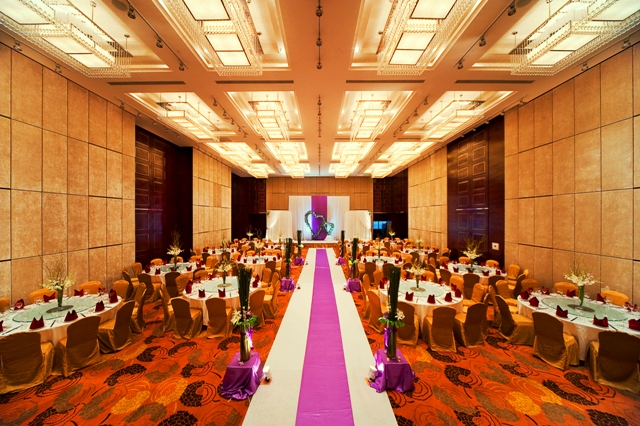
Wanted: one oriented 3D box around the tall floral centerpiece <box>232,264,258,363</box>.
[{"bbox_3d":[-1.210,1.642,3.454,0.420,1.510,0.400,0,-1,0],"label":"tall floral centerpiece"}]

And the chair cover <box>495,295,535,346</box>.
[{"bbox_3d":[4.500,2.455,4.986,0.570,0.930,0.460,0,-1,1],"label":"chair cover"}]

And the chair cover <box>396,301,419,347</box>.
[{"bbox_3d":[2.000,2.455,4.926,0.460,0.930,0.570,0,-1,23],"label":"chair cover"}]

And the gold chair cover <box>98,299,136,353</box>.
[{"bbox_3d":[-4.530,2.452,4.726,0.570,0.930,0.460,0,-1,8],"label":"gold chair cover"}]

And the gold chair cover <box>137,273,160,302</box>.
[{"bbox_3d":[-5.680,2.486,7.166,0.460,0.930,0.570,0,-1,-6],"label":"gold chair cover"}]

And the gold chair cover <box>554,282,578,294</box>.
[{"bbox_3d":[6.860,2.468,5.896,0.460,0.930,0.570,-1,-1,41],"label":"gold chair cover"}]

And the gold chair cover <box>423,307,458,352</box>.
[{"bbox_3d":[2.562,2.388,4.599,0.470,0.915,0.580,0,-1,5],"label":"gold chair cover"}]

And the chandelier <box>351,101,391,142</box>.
[{"bbox_3d":[1.880,-3.492,8.458,1.070,0.540,2.450,0,-1,0],"label":"chandelier"}]

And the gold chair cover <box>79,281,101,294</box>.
[{"bbox_3d":[-6.620,2.470,6.036,0.460,0.930,0.570,0,-1,-29],"label":"gold chair cover"}]

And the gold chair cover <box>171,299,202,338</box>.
[{"bbox_3d":[-3.220,2.479,5.238,0.460,0.940,0.560,0,-1,9],"label":"gold chair cover"}]

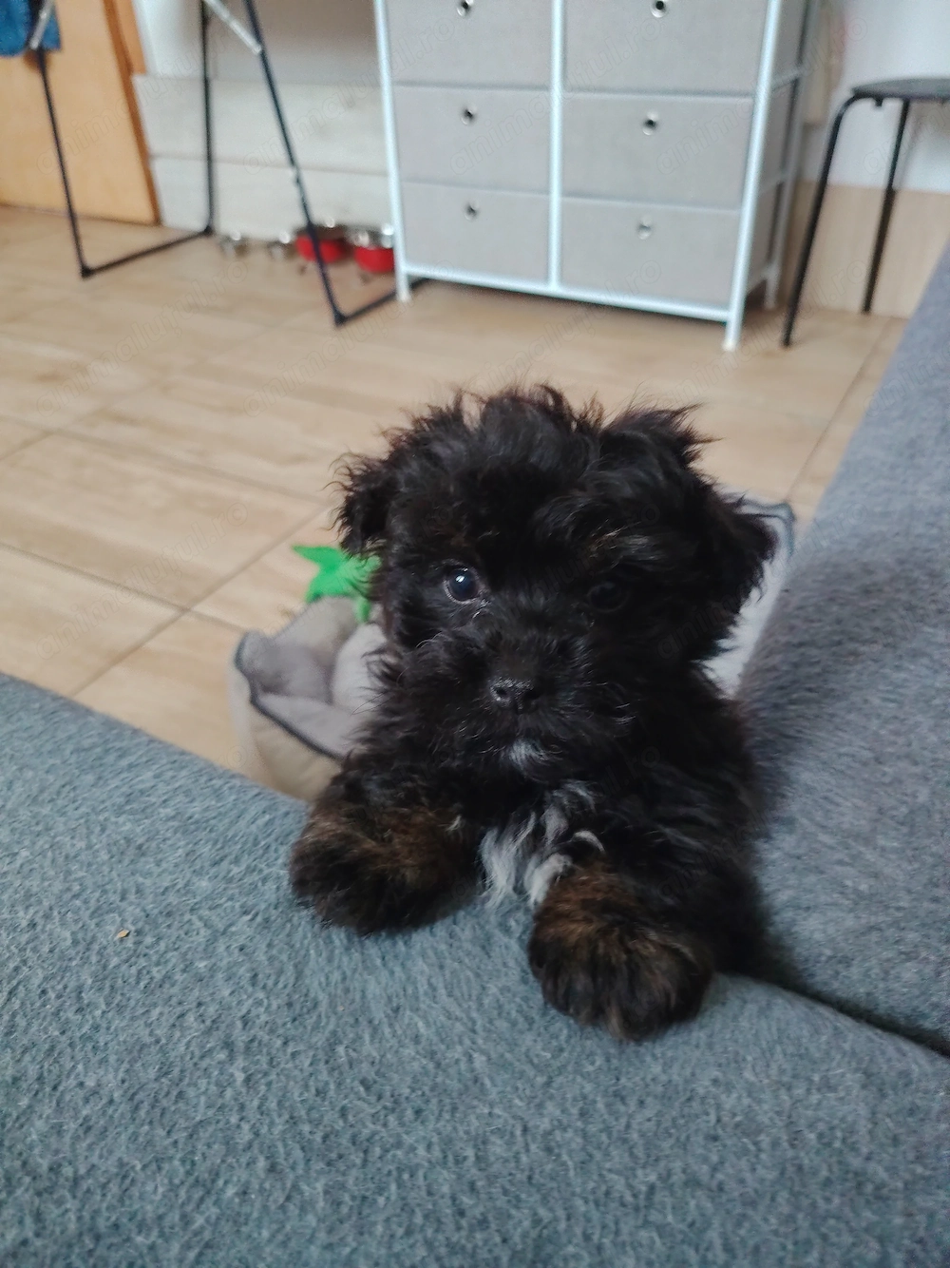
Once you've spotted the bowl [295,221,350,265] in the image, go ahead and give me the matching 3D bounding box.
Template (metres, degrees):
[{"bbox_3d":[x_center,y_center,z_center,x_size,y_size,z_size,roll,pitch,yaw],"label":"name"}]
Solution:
[{"bbox_3d":[-0.412,-1.058,2.393,0.148,0.069,0.148,-3,38,0],"label":"bowl"}]

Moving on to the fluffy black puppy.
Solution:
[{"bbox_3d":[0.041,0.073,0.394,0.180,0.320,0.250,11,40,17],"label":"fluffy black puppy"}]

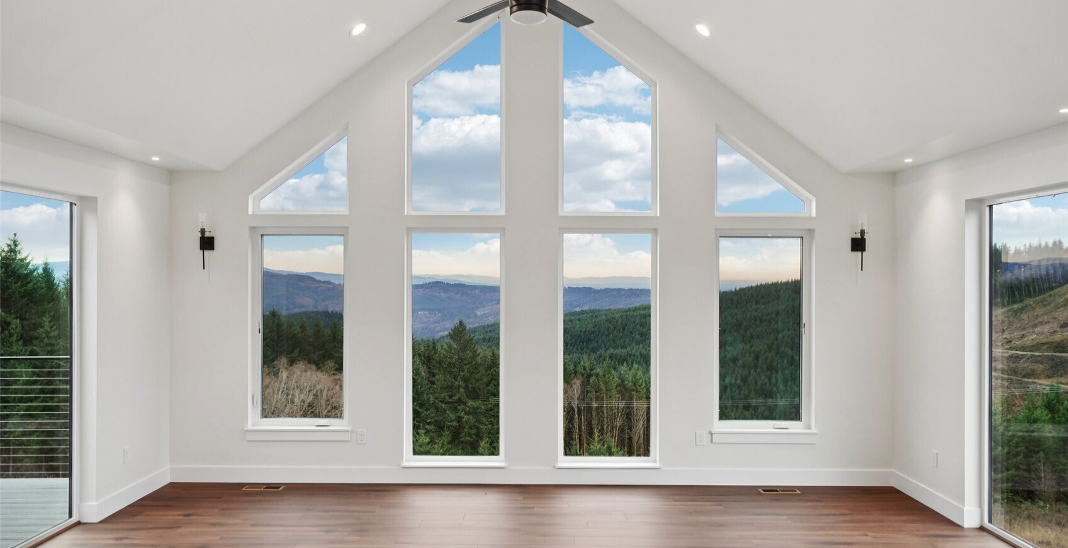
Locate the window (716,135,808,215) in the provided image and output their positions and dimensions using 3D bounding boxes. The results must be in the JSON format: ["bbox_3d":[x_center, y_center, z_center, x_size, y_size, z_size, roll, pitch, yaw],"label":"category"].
[{"bbox_3d":[1.808,-0.792,6.100,0.746,0.660,0.100,0,0,0],"label":"window"}]

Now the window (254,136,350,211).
[{"bbox_3d":[-1.848,-0.800,6.100,0.746,0.644,0.100,0,0,0],"label":"window"}]

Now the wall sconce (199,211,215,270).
[{"bbox_3d":[-2.807,-0.282,6.620,0.125,0.485,0.120,0,0,0],"label":"wall sconce"}]

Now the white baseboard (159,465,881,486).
[{"bbox_3d":[-0.020,1.585,6.040,5.668,0.128,0.020,0,0,0],"label":"white baseboard"}]

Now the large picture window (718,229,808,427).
[{"bbox_3d":[2.008,0.490,6.756,0.815,1.704,0.100,0,0,0],"label":"large picture window"}]

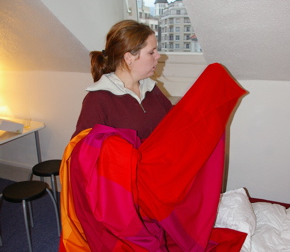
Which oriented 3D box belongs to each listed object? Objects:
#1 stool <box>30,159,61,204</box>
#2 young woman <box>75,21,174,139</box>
[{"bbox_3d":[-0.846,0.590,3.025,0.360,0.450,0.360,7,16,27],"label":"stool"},{"bbox_3d":[-0.030,0.374,1.448,0.540,1.630,0.460,-14,20,-42],"label":"young woman"}]

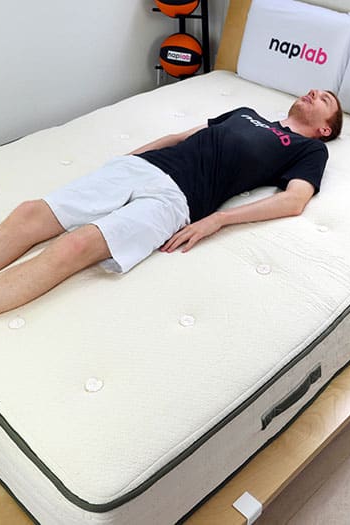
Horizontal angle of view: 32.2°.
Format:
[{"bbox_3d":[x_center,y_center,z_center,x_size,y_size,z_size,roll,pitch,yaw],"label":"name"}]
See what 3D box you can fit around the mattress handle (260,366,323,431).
[{"bbox_3d":[0.319,0.357,1.628,0.022,0.058,0.260,31,47,34],"label":"mattress handle"}]

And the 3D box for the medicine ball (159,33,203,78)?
[{"bbox_3d":[0.035,-1.107,3.250,0.231,0.231,0.231,1,37,0],"label":"medicine ball"}]

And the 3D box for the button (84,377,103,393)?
[{"bbox_3d":[-0.192,0.289,1.436,0.043,0.009,0.043,1,37,0],"label":"button"}]

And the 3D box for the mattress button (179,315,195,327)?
[{"bbox_3d":[0.033,0.155,1.618,0.042,0.009,0.042,1,37,0],"label":"mattress button"}]

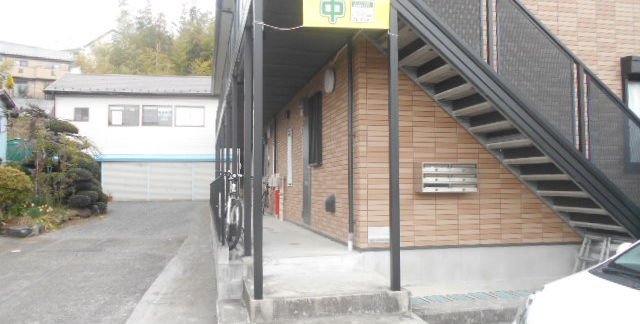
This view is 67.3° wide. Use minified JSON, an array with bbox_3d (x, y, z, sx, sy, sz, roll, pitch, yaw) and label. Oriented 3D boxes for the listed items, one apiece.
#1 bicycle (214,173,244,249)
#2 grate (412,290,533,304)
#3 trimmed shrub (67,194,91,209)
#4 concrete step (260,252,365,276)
[{"bbox_3d":[-1.179,0.633,6.537,0.500,0.992,1.750,0,-3,-13],"label":"bicycle"},{"bbox_3d":[1.767,1.493,5.301,1.650,0.035,0.230,0,-3,-13],"label":"grate"},{"bbox_3d":[-8.290,1.356,16.500,0.740,0.460,0.720,0,-3,-13],"label":"trimmed shrub"},{"bbox_3d":[-0.186,1.221,5.780,1.420,0.258,0.300,0,-3,-13],"label":"concrete step"}]

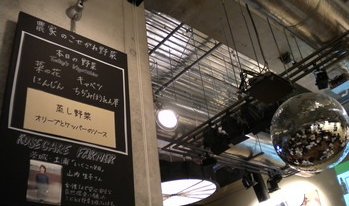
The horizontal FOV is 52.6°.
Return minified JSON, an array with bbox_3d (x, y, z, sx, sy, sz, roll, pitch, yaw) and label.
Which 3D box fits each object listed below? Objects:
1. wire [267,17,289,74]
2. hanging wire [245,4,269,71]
[{"bbox_3d":[1.162,-0.671,3.996,0.012,0.843,0.012,16,-38,-34],"label":"wire"},{"bbox_3d":[0.990,-0.818,4.259,0.025,1.039,0.025,16,-38,-34],"label":"hanging wire"}]

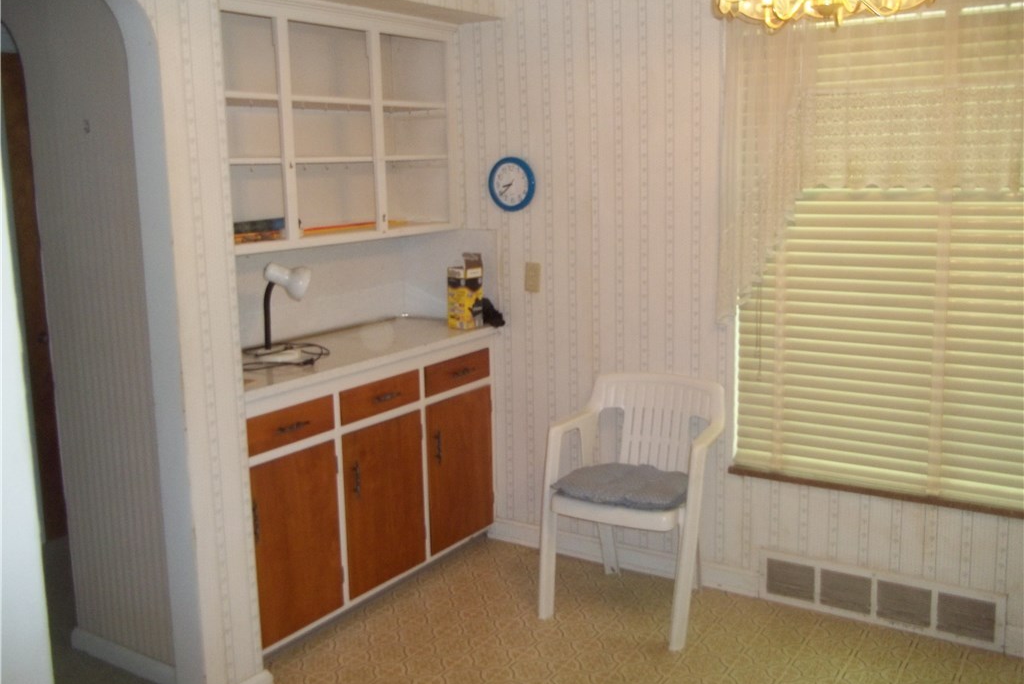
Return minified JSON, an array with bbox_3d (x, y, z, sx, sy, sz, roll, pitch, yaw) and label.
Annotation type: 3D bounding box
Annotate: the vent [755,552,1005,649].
[{"bbox_3d":[1.205,0.856,3.150,0.775,0.193,0.024,5,12,33],"label":"vent"}]

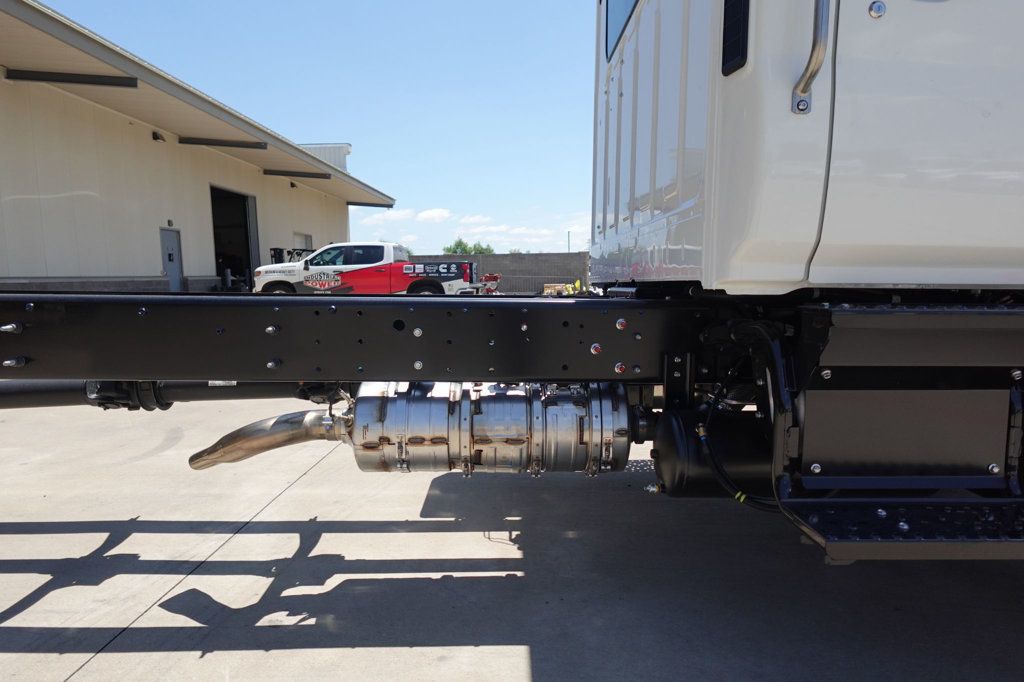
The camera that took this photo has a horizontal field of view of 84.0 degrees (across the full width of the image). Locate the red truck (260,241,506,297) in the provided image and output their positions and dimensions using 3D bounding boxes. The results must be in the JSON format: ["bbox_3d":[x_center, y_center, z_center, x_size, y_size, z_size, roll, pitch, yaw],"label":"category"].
[{"bbox_3d":[-3.713,-1.653,15.147,6.080,1.920,2.080,0,7,3],"label":"red truck"}]

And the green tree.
[{"bbox_3d":[-4.545,-8.439,59.414,5.500,4.600,5.000,0,7,0],"label":"green tree"}]

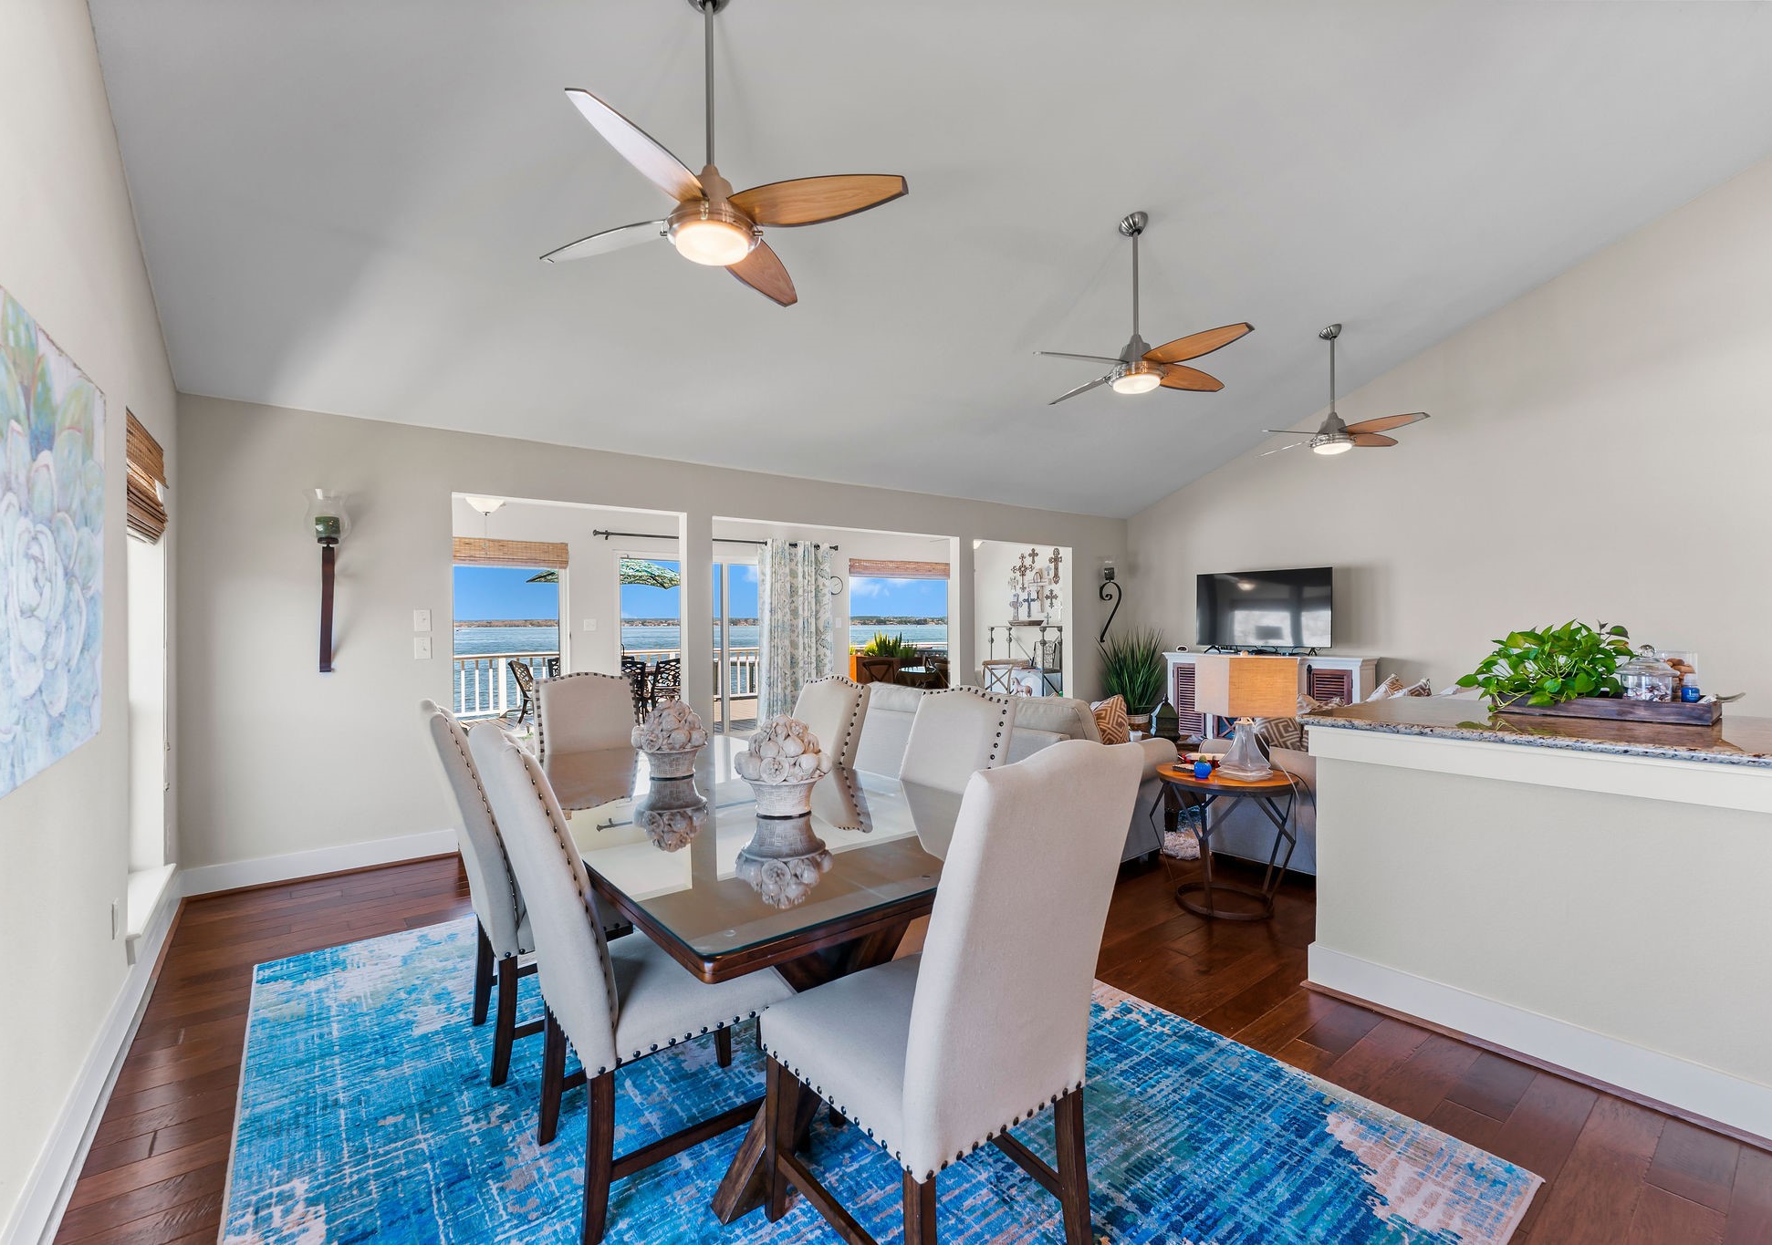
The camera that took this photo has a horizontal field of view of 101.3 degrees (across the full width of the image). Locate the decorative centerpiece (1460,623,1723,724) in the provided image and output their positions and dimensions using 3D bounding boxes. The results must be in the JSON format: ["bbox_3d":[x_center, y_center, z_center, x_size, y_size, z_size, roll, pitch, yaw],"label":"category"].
[{"bbox_3d":[2.521,0.163,2.635,0.340,0.335,0.660,-1,0,-39],"label":"decorative centerpiece"}]

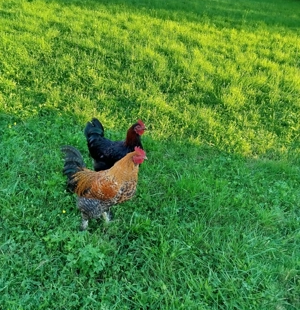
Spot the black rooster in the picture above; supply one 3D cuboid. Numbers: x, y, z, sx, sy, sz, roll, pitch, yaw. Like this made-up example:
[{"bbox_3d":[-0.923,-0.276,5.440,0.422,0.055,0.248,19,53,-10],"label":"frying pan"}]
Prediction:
[{"bbox_3d":[-0.225,0.001,1.871,0.400,0.470,0.200,1,35,-7],"label":"black rooster"}]

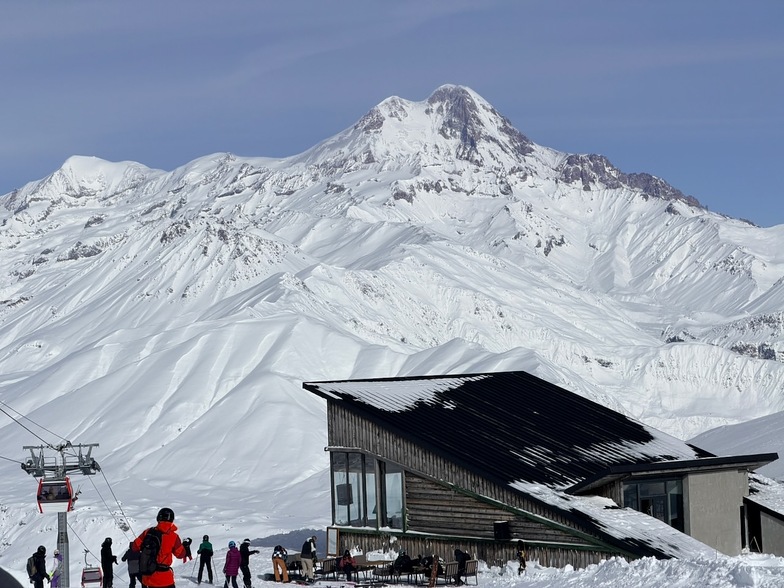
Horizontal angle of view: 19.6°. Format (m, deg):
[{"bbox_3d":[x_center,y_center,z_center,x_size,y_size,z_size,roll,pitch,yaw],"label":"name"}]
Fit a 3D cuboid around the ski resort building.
[{"bbox_3d":[8.551,6.906,89.811,13.900,7.450,20.900,-1,-1,-42],"label":"ski resort building"}]

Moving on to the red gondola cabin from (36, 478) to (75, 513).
[{"bbox_3d":[-21.402,12.805,144.000,2.200,2.250,2.100,-2,-1,-3],"label":"red gondola cabin"}]

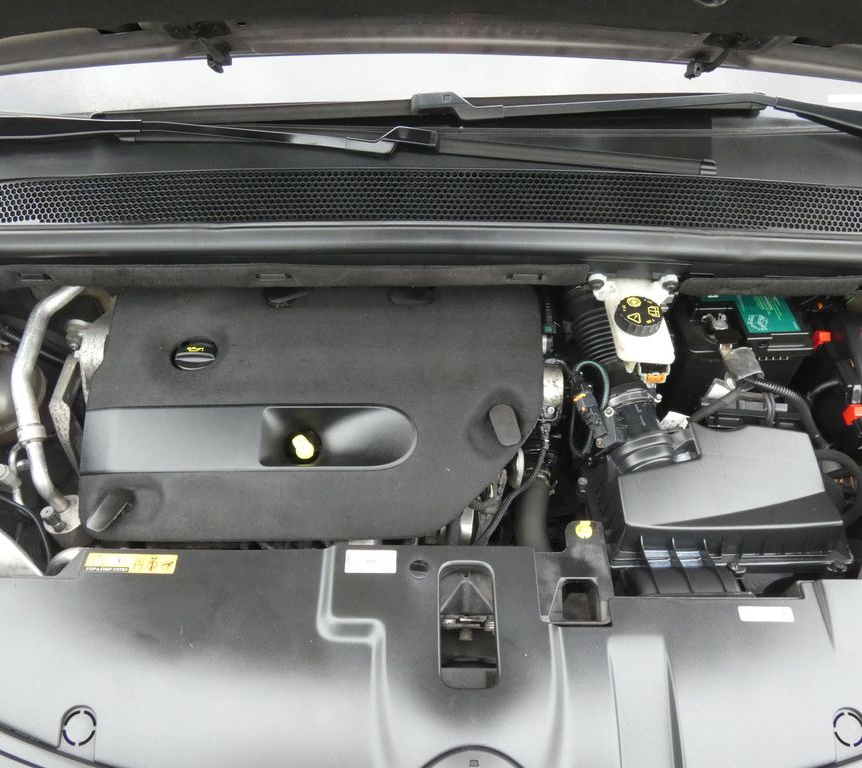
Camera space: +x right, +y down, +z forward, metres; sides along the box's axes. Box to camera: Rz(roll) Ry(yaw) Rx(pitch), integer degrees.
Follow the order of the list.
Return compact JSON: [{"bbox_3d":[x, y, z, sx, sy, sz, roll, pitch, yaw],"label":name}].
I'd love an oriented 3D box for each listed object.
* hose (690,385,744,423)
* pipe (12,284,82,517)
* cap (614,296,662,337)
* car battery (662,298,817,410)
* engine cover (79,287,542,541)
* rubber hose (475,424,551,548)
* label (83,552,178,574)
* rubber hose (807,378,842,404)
[{"bbox_3d":[0.378,0.026,0.979,0.105,0.025,0.022,-28,54,-23],"label":"hose"},{"bbox_3d":[-0.479,0.001,0.975,0.110,0.110,0.360,0,48,0],"label":"pipe"},{"bbox_3d":[0.269,-0.088,0.960,0.061,0.024,0.061,0,48,0],"label":"cap"},{"bbox_3d":[0.438,-0.088,1.159,0.178,0.190,0.265,0,48,0],"label":"car battery"},{"bbox_3d":[-0.148,0.026,0.925,0.555,0.090,0.375,0,48,0],"label":"engine cover"},{"bbox_3d":[0.102,0.127,0.915,0.045,0.050,0.155,28,54,23],"label":"rubber hose"},{"bbox_3d":[-0.319,0.190,0.784,0.098,0.002,0.025,0,48,0],"label":"label"},{"bbox_3d":[0.541,0.010,1.020,0.072,0.020,0.015,-26,53,-21],"label":"rubber hose"}]

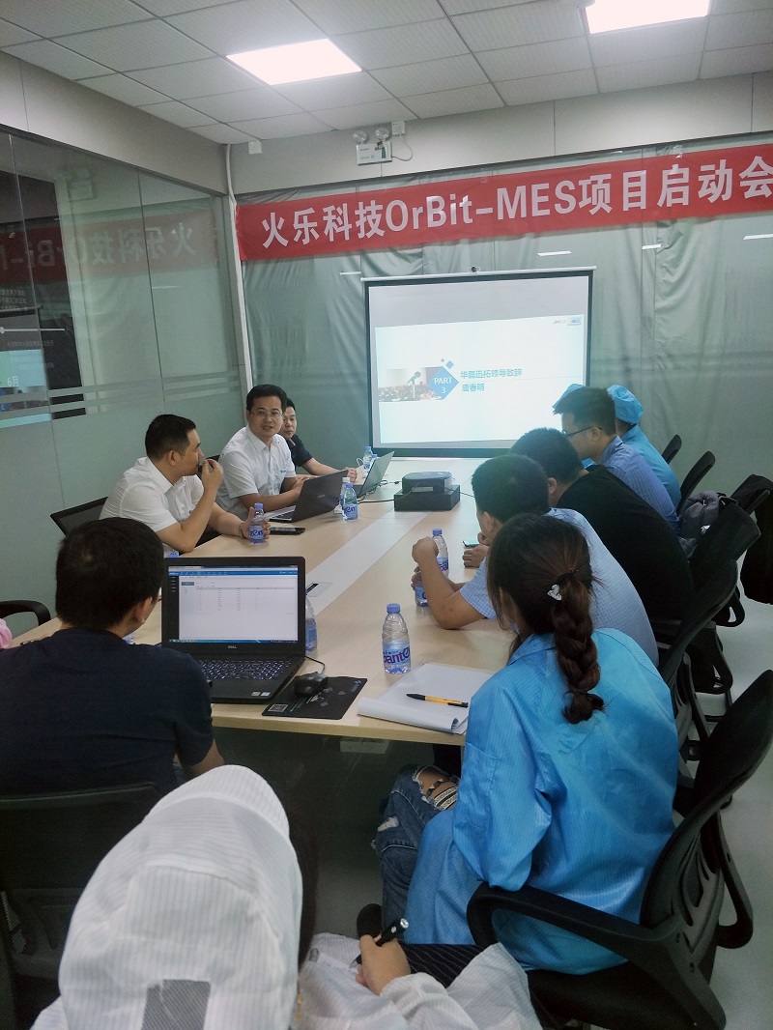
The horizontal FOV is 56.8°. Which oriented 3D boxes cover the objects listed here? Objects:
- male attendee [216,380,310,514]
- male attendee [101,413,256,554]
[{"bbox_3d":[-0.548,0.056,3.281,0.680,1.290,0.530,9,18,36],"label":"male attendee"},{"bbox_3d":[-0.853,0.193,3.113,0.750,1.280,0.550,1,15,13],"label":"male attendee"}]

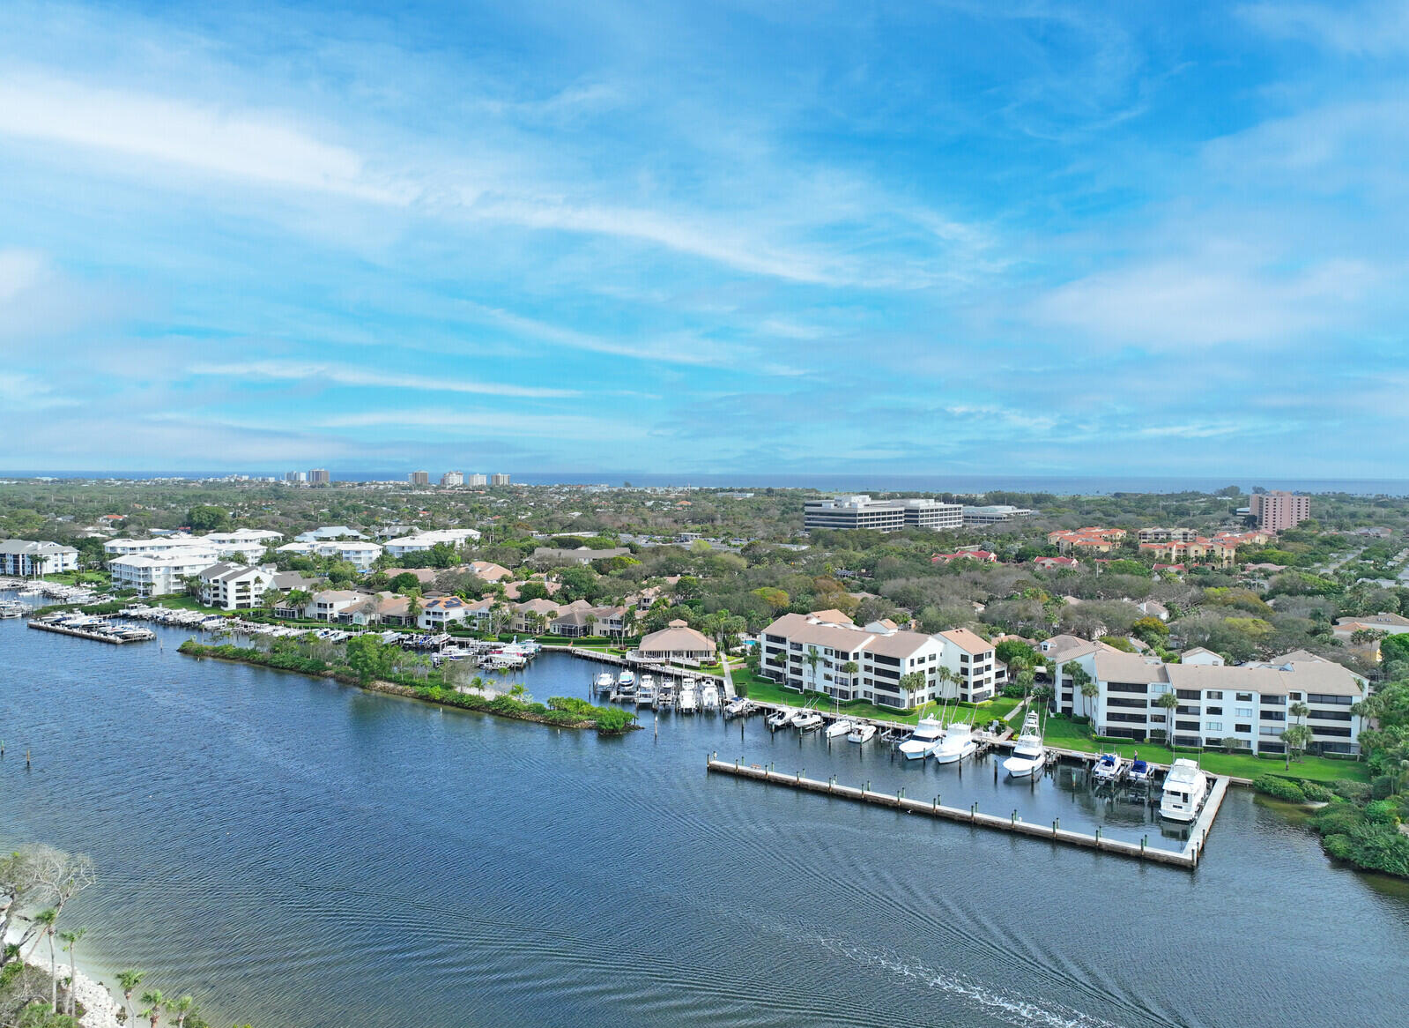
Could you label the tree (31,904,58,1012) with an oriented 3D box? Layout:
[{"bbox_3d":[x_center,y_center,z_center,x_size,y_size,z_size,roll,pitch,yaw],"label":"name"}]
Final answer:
[{"bbox_3d":[-58.720,39.610,86.930,2.400,9.600,2.400,0,3,0],"label":"tree"}]

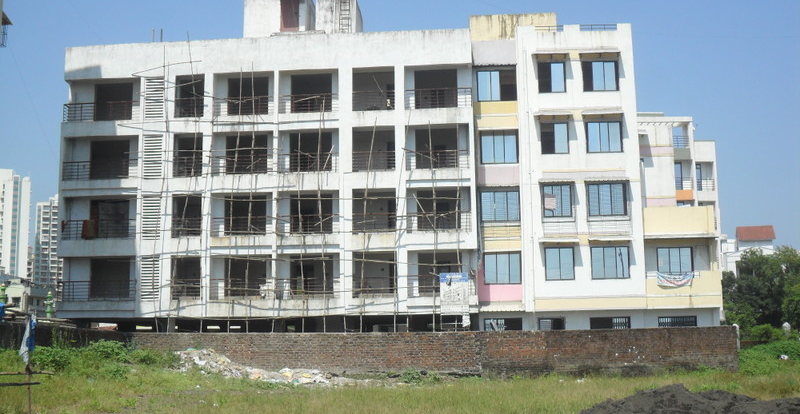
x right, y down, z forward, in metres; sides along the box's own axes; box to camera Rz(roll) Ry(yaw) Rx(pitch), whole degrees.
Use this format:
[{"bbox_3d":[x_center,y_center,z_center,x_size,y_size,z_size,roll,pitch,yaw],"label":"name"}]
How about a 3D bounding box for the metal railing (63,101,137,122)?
[{"bbox_3d":[-14.633,-4.591,50.547,3.788,0.923,1.100,-1,-9,3],"label":"metal railing"}]

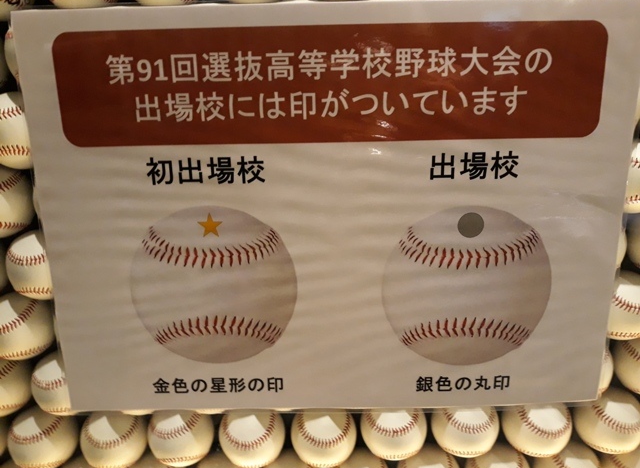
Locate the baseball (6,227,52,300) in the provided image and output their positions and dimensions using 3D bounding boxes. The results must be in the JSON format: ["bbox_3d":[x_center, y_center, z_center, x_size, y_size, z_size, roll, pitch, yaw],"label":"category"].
[{"bbox_3d":[-0.282,0.031,0.515,0.073,0.073,0.073,-2,16,1],"label":"baseball"}]

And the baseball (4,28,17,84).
[{"bbox_3d":[-0.252,-0.164,0.467,0.073,0.073,0.073,-2,14,1],"label":"baseball"}]

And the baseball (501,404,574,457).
[{"bbox_3d":[0.242,0.210,0.557,0.073,0.073,0.073,-2,14,1],"label":"baseball"}]

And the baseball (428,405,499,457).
[{"bbox_3d":[0.163,0.212,0.559,0.073,0.073,0.073,-2,14,1],"label":"baseball"}]

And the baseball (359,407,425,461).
[{"bbox_3d":[0.083,0.215,0.560,0.073,0.073,0.073,-2,14,1],"label":"baseball"}]

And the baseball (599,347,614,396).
[{"bbox_3d":[0.277,0.142,0.542,0.073,0.073,0.073,-2,16,1],"label":"baseball"}]

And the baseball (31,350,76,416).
[{"bbox_3d":[-0.278,0.163,0.554,0.073,0.073,0.073,-2,16,1],"label":"baseball"}]

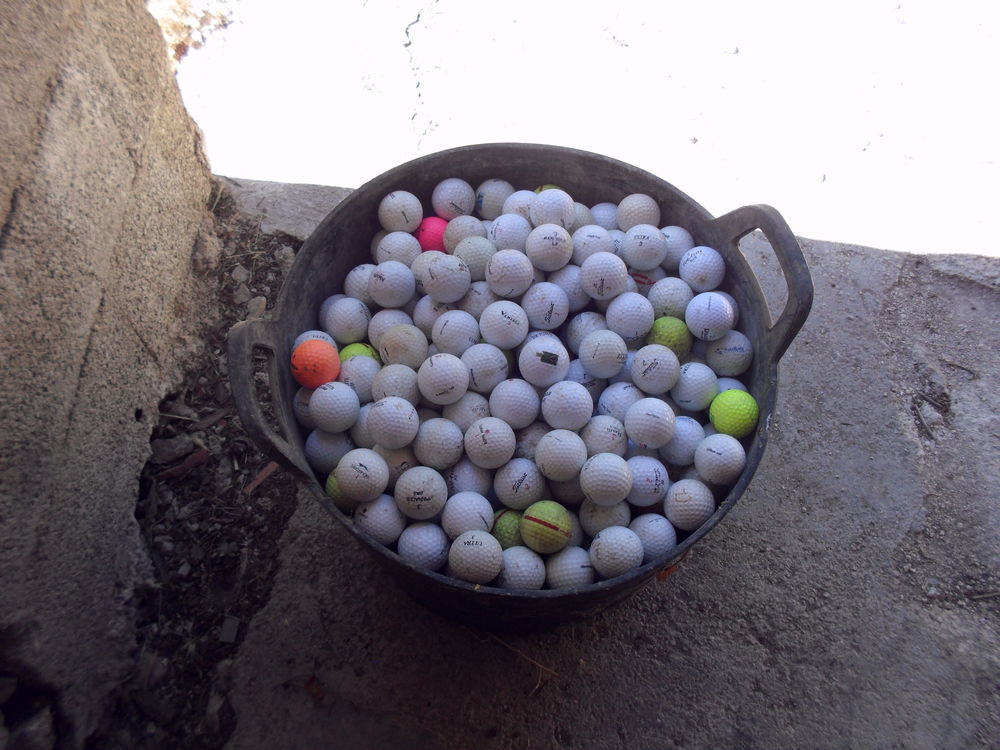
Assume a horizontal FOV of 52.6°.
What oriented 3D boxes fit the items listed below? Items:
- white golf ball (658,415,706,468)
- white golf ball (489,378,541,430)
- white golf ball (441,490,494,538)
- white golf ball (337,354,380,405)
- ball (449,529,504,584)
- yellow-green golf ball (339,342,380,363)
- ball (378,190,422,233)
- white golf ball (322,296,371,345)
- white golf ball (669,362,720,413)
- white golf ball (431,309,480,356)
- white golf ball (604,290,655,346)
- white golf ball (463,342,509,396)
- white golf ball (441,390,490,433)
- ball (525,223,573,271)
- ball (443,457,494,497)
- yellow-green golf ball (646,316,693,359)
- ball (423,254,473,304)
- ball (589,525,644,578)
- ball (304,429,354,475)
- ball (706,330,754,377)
[{"bbox_3d":[0.159,0.058,0.887,0.043,0.043,0.043,1,62,-1],"label":"white golf ball"},{"bbox_3d":[0.012,0.025,0.861,0.043,0.043,0.043,2,64,-4],"label":"white golf ball"},{"bbox_3d":[-0.026,0.117,0.831,0.043,0.043,0.043,2,64,-4],"label":"white golf ball"},{"bbox_3d":[-0.125,0.004,0.914,0.043,0.043,0.043,0,62,-1],"label":"white golf ball"},{"bbox_3d":[-0.019,0.145,0.802,0.043,0.043,0.043,2,64,-4],"label":"ball"},{"bbox_3d":[-0.133,-0.009,0.953,0.043,0.043,0.043,1,64,-2],"label":"yellow-green golf ball"},{"bbox_3d":[-0.096,-0.157,0.977,0.043,0.043,0.043,2,64,-3],"label":"ball"},{"bbox_3d":[-0.140,-0.050,0.930,0.043,0.043,0.043,0,59,0],"label":"white golf ball"},{"bbox_3d":[0.173,0.010,0.899,0.043,0.043,0.043,0,59,0],"label":"white golf ball"},{"bbox_3d":[-0.041,-0.038,0.928,0.043,0.043,0.043,2,64,-3],"label":"white golf ball"},{"bbox_3d":[0.118,-0.053,0.911,0.043,0.043,0.043,0,59,0],"label":"white golf ball"},{"bbox_3d":[-0.014,-0.005,0.870,0.043,0.043,0.043,0,62,-1],"label":"white golf ball"},{"bbox_3d":[-0.030,0.035,0.898,0.043,0.043,0.043,1,64,-2],"label":"white golf ball"},{"bbox_3d":[0.045,-0.116,0.919,0.043,0.043,0.043,0,59,0],"label":"ball"},{"bbox_3d":[-0.027,0.093,0.892,0.043,0.043,0.043,0,62,-1],"label":"ball"},{"bbox_3d":[0.157,-0.033,0.939,0.043,0.043,0.043,2,64,-3],"label":"yellow-green golf ball"},{"bbox_3d":[-0.047,-0.085,0.895,0.043,0.043,0.043,1,65,-3],"label":"ball"},{"bbox_3d":[0.095,0.144,0.822,0.043,0.043,0.043,1,62,-1],"label":"ball"},{"bbox_3d":[-0.150,0.065,0.888,0.043,0.043,0.043,1,65,-3],"label":"ball"},{"bbox_3d":[0.213,-0.020,0.940,0.043,0.043,0.043,1,65,-3],"label":"ball"}]

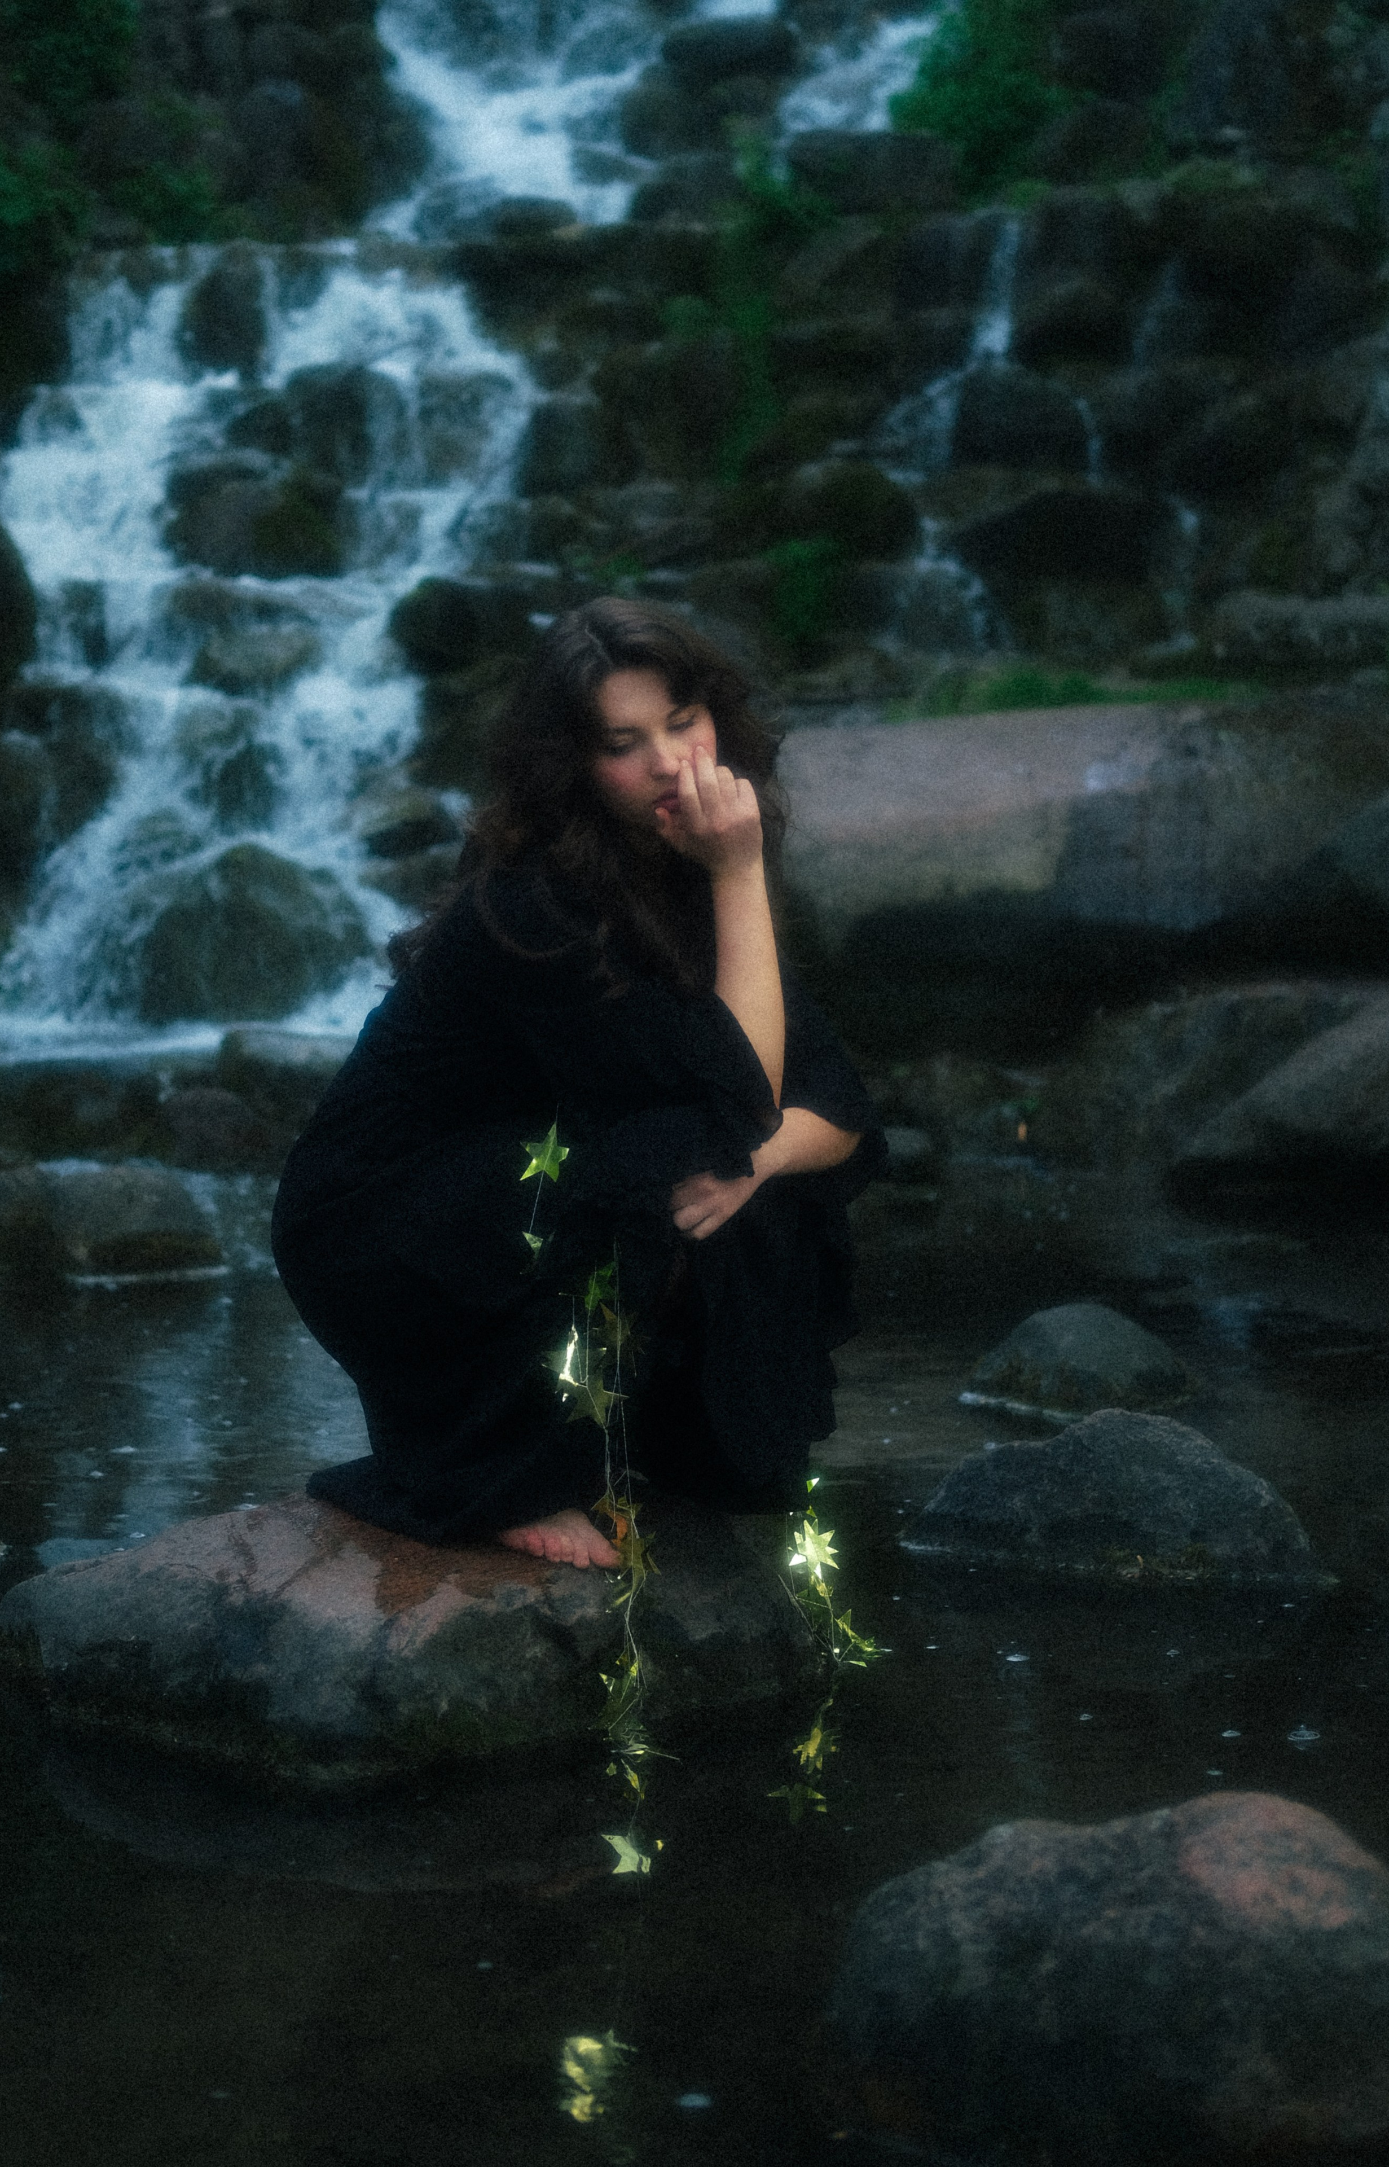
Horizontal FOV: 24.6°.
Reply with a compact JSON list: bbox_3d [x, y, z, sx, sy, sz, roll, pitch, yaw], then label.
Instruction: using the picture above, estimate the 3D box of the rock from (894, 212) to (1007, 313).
[{"bbox_3d":[0.736,-2.358,9.150,0.330,0.290,0.320,0,7,0],"label":"rock"}]

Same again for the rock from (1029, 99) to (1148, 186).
[{"bbox_3d":[1.242,-2.949,10.000,0.390,0.270,0.360,0,7,0],"label":"rock"}]

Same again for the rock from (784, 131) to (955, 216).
[{"bbox_3d":[0.538,-2.796,9.800,0.530,0.250,0.400,0,7,0],"label":"rock"}]

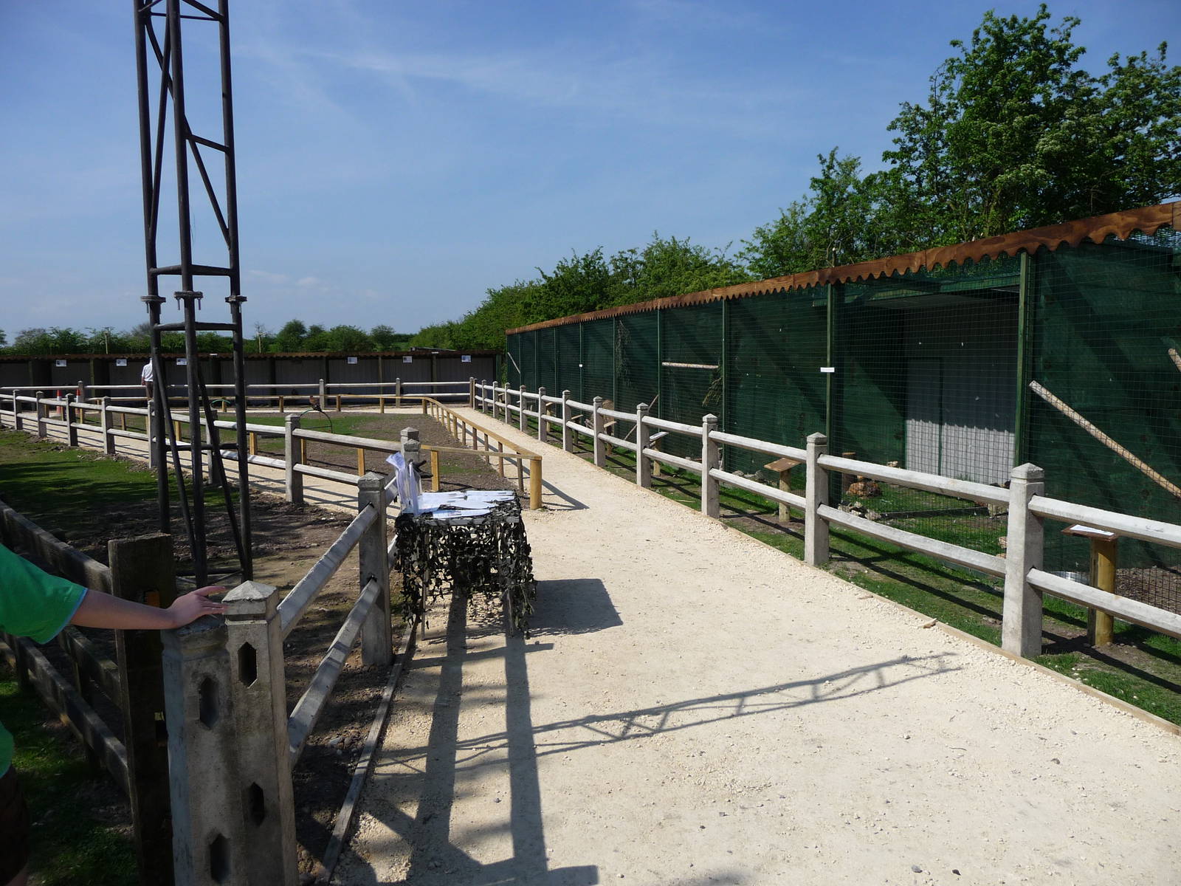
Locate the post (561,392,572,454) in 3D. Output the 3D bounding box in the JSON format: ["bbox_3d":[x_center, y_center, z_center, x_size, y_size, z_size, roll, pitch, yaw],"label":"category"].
[{"bbox_3d":[-0.414,-0.394,17.350,0.155,1.090,0.155,-2,5,-13],"label":"post"}]

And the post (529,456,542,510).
[{"bbox_3d":[-0.613,0.451,10.754,0.135,0.600,0.135,-2,5,-13],"label":"post"}]

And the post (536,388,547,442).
[{"bbox_3d":[-0.971,-0.582,19.450,0.155,1.090,0.155,-2,5,-13],"label":"post"}]

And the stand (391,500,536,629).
[{"bbox_3d":[-0.817,0.772,6.384,0.820,0.740,1.150,-1,5,-6],"label":"stand"}]

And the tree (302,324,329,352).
[{"bbox_3d":[-20.147,-6.440,70.000,2.100,4.495,2.100,-1,5,0],"label":"tree"}]

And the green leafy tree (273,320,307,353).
[{"bbox_3d":[-21.972,-6.609,70.000,2.500,4.833,2.500,-1,5,0],"label":"green leafy tree"}]

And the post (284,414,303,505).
[{"bbox_3d":[-3.540,0.193,11.400,0.145,1.070,0.145,-5,7,-40],"label":"post"}]

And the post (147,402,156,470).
[{"bbox_3d":[-6.951,-0.132,15.200,0.155,1.080,0.155,-5,7,-40],"label":"post"}]

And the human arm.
[{"bbox_3d":[-1.119,0.418,2.440,0.100,0.110,0.393,4,-4,44],"label":"human arm"}]

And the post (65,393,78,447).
[{"bbox_3d":[-10.530,-0.459,19.400,0.155,1.080,0.155,-5,7,-40],"label":"post"}]

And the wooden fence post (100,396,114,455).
[{"bbox_3d":[-8.974,-0.322,17.750,0.155,1.070,0.155,-5,7,-40],"label":"wooden fence post"}]

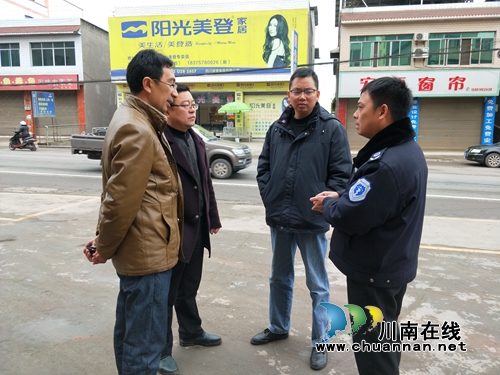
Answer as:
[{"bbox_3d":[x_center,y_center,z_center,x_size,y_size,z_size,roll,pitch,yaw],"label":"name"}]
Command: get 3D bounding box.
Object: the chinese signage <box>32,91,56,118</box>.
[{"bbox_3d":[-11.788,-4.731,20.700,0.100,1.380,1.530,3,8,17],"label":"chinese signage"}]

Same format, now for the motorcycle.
[{"bbox_3d":[-11.855,-2.439,18.900,1.760,1.100,0.680,2,8,11],"label":"motorcycle"}]

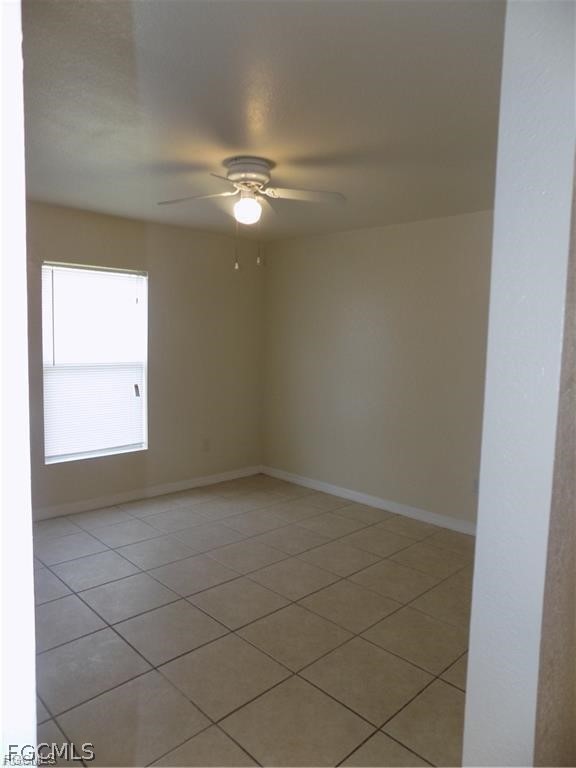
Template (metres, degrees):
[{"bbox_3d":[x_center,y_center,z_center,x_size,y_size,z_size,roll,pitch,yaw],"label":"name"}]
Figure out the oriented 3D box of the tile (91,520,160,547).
[{"bbox_3d":[-1.209,1.113,3.805,0.436,0.010,0.436,7,7,45],"label":"tile"}]

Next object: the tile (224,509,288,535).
[{"bbox_3d":[-0.283,1.136,4.167,0.440,0.012,0.440,-3,7,-44],"label":"tile"}]

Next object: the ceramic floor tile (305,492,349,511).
[{"bbox_3d":[0.345,1.091,4.741,0.436,0.010,0.436,7,7,45],"label":"ceramic floor tile"}]

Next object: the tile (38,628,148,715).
[{"bbox_3d":[-0.900,1.265,2.272,0.436,0.010,0.436,-3,7,-45],"label":"tile"}]

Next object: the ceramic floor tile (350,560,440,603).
[{"bbox_3d":[0.657,1.230,3.192,0.436,0.010,0.436,7,7,45],"label":"ceramic floor tile"}]

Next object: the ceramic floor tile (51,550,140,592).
[{"bbox_3d":[-1.208,1.177,3.207,0.436,0.010,0.436,-3,7,-45],"label":"ceramic floor tile"}]

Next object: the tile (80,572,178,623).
[{"bbox_3d":[-0.911,1.221,2.923,0.440,0.012,0.440,-3,7,-44],"label":"tile"}]

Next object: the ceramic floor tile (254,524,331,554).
[{"bbox_3d":[0.035,1.157,3.810,0.436,0.010,0.436,7,7,45],"label":"ceramic floor tile"}]

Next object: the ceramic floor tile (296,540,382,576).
[{"bbox_3d":[0.355,1.198,3.514,0.436,0.010,0.436,-3,7,-45],"label":"ceramic floor tile"}]

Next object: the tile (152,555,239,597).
[{"bbox_3d":[-0.587,1.186,3.187,0.436,0.010,0.436,7,7,45],"label":"tile"}]

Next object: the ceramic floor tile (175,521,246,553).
[{"bbox_3d":[-0.580,1.144,3.828,0.436,0.010,0.436,-3,7,-45],"label":"ceramic floor tile"}]

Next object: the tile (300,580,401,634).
[{"bbox_3d":[0.346,1.244,2.881,0.436,0.010,0.436,7,7,45],"label":"tile"}]

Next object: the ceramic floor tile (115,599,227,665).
[{"bbox_3d":[-0.596,1.255,2.604,0.440,0.012,0.440,-3,7,-44],"label":"ceramic floor tile"}]

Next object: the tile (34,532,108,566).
[{"bbox_3d":[-1.520,1.128,3.494,0.436,0.010,0.436,7,7,45],"label":"tile"}]

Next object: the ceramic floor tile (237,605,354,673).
[{"bbox_3d":[0.033,1.272,2.593,0.440,0.012,0.440,-3,7,-44],"label":"ceramic floor tile"}]

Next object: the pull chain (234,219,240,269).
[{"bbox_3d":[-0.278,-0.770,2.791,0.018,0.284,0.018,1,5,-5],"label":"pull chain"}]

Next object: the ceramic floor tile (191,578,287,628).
[{"bbox_3d":[-0.282,1.238,2.912,0.440,0.012,0.440,-3,7,-44],"label":"ceramic floor tile"}]

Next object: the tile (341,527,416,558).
[{"bbox_3d":[0.669,1.181,3.825,0.436,0.010,0.436,-3,7,-45],"label":"tile"}]

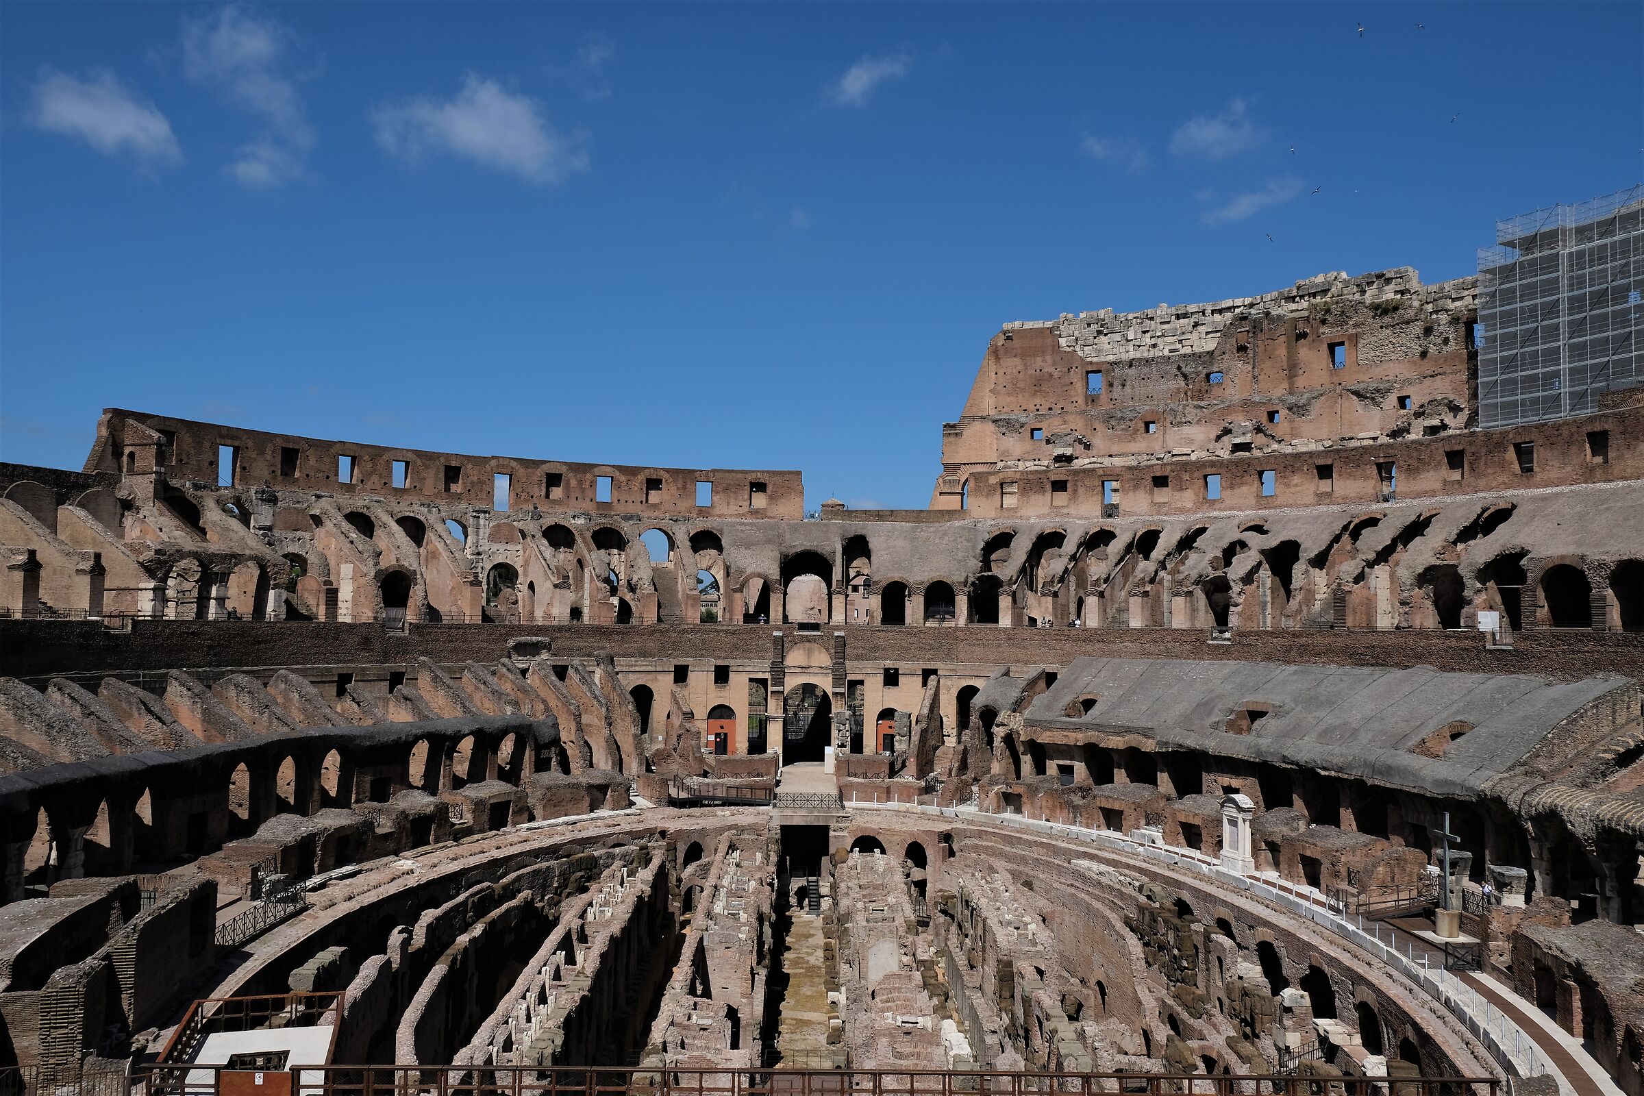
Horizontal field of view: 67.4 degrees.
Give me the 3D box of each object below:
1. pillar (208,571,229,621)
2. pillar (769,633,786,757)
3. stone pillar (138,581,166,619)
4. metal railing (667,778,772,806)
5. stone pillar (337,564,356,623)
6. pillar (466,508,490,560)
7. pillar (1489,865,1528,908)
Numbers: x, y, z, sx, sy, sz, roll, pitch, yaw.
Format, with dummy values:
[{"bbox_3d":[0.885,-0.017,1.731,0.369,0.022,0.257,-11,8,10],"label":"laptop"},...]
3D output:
[{"bbox_3d":[-41.611,3.473,84.992,0.900,3.705,1.050,-1,-4,25],"label":"pillar"},{"bbox_3d":[-4.058,13.544,111.494,1.450,11.937,1.200,1,-4,-1],"label":"pillar"},{"bbox_3d":[-43.618,3.535,80.292,1.450,2.677,0.950,-1,-4,21],"label":"stone pillar"},{"bbox_3d":[-7.446,18.357,92.000,7.900,2.205,1.200,1,-4,-3],"label":"metal railing"},{"bbox_3d":[-37.618,3.743,97.594,1.550,4.981,0.750,-2,-4,37],"label":"stone pillar"},{"bbox_3d":[-32.603,-1.191,117.000,1.800,4.999,1.200,3,-5,-37],"label":"pillar"},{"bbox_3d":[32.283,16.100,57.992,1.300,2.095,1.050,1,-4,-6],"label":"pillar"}]

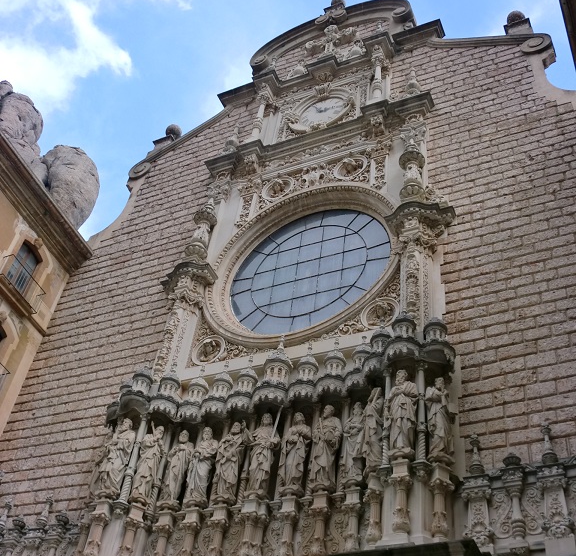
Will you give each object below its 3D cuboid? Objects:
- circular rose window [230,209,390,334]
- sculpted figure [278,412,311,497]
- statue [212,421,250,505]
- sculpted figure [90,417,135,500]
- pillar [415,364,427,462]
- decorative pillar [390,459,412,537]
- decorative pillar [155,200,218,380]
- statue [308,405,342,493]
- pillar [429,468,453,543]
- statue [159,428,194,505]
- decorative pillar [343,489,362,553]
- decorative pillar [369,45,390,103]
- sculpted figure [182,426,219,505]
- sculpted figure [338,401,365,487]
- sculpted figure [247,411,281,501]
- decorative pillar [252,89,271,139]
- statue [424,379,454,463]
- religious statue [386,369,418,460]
[{"bbox_3d":[0.570,-0.291,21.502,4.760,4.775,0.250,-14,-50,21],"label":"circular rose window"},{"bbox_3d":[0.096,3.551,15.791,0.550,1.988,0.450,-14,-49,21],"label":"sculpted figure"},{"bbox_3d":[-1.187,3.910,16.669,0.640,2.050,0.480,-14,-50,21],"label":"statue"},{"bbox_3d":[-3.734,3.884,16.909,0.600,1.990,0.480,-14,-49,21],"label":"sculpted figure"},{"bbox_3d":[2.529,2.495,14.731,0.210,2.312,0.210,-14,-50,21],"label":"pillar"},{"bbox_3d":[1.948,3.761,13.298,0.340,1.424,0.340,-14,-49,21],"label":"decorative pillar"},{"bbox_3d":[-2.752,0.050,21.833,1.200,7.250,0.750,-14,-50,21],"label":"decorative pillar"},{"bbox_3d":[0.790,3.432,15.898,0.620,2.062,0.480,-14,-50,21],"label":"statue"},{"bbox_3d":[2.645,3.894,13.441,0.320,1.363,0.320,4,-46,5],"label":"pillar"},{"bbox_3d":[-2.532,4.351,17.851,0.620,2.050,0.500,-9,-48,16],"label":"statue"},{"bbox_3d":[1.242,4.683,14.996,0.350,1.400,0.350,-14,-50,20],"label":"decorative pillar"},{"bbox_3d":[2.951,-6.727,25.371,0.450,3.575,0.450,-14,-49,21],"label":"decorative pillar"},{"bbox_3d":[-1.813,4.071,16.903,0.540,2.025,0.460,-14,-50,21],"label":"sculpted figure"},{"bbox_3d":[1.430,3.426,16.305,0.600,2.020,0.500,-14,-50,20],"label":"sculpted figure"},{"bbox_3d":[-0.605,3.872,17.132,0.680,2.180,0.520,-14,-50,20],"label":"sculpted figure"},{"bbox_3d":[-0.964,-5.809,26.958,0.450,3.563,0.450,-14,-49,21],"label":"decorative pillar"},{"bbox_3d":[2.862,2.644,14.753,0.580,1.962,0.500,20,-47,-10],"label":"statue"},{"bbox_3d":[2.149,2.517,14.508,0.550,2.062,0.450,-14,-49,21],"label":"religious statue"}]

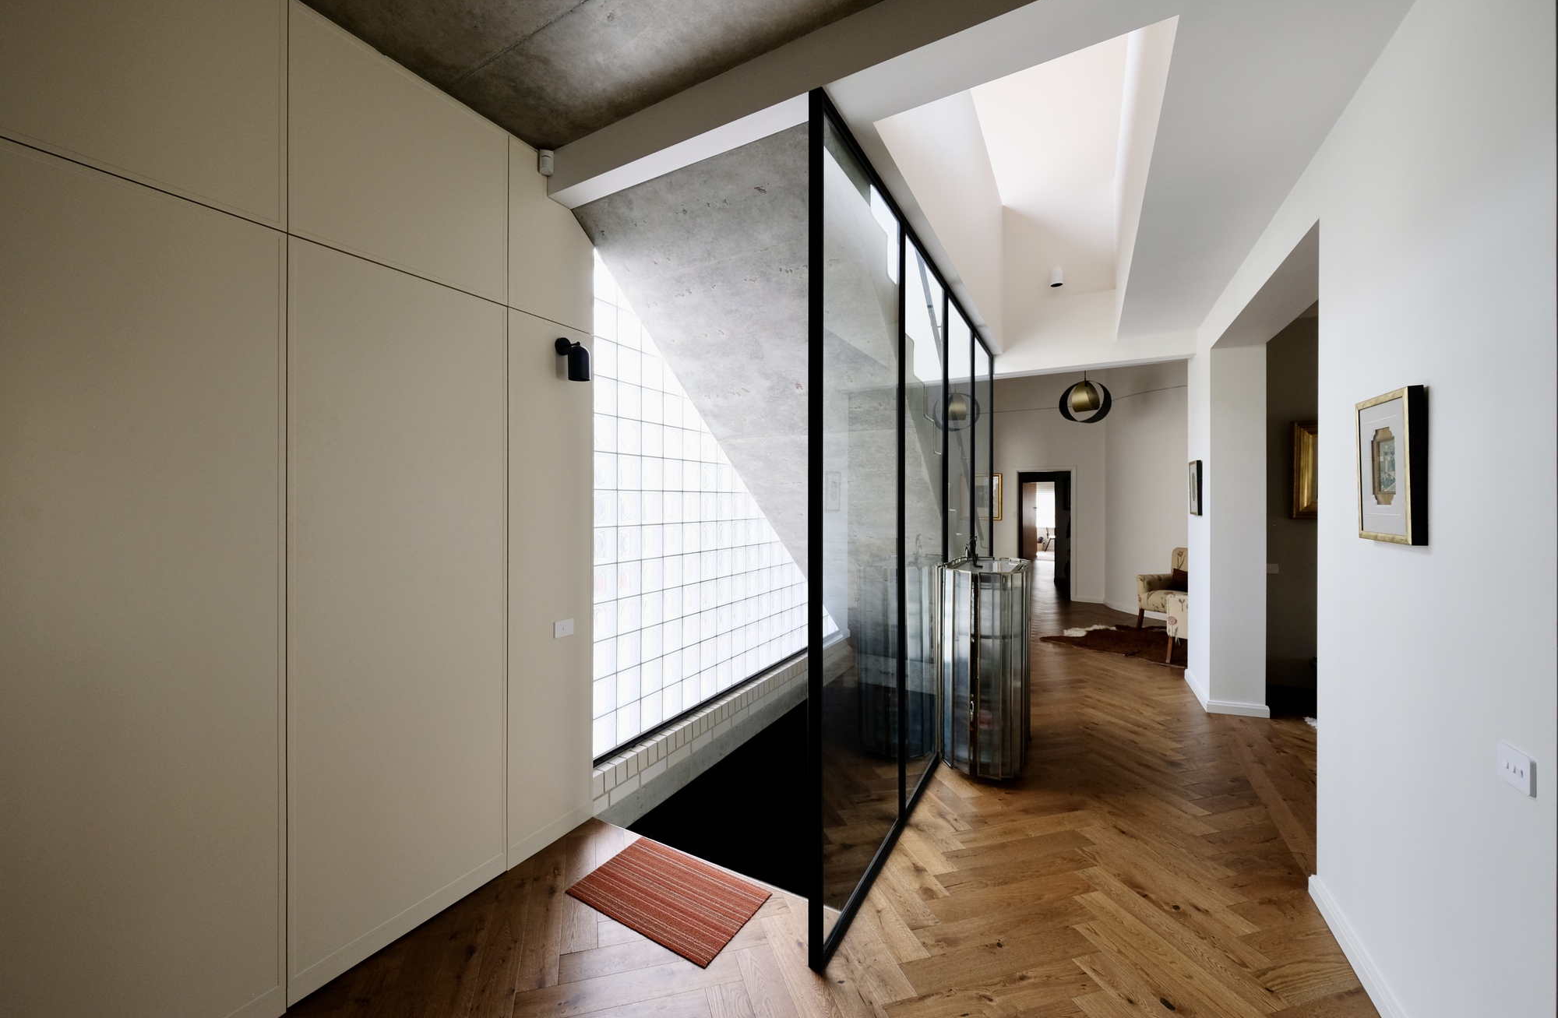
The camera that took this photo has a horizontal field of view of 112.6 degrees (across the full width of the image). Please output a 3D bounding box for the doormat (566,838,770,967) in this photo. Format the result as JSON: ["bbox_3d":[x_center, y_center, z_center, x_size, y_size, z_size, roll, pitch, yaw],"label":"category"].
[{"bbox_3d":[-0.467,1.629,2.208,0.745,0.010,0.428,0,0,30],"label":"doormat"}]

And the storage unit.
[{"bbox_3d":[1.422,1.006,3.531,0.510,1.245,0.920,0,0,30],"label":"storage unit"}]

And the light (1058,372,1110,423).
[{"bbox_3d":[4.064,-1.480,6.900,0.600,0.650,0.580,0,0,30],"label":"light"}]

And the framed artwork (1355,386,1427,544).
[{"bbox_3d":[1.953,-0.131,1.662,0.034,0.462,0.335,0,0,30],"label":"framed artwork"}]

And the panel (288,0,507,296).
[{"bbox_3d":[-1.421,-1.287,2.021,0.030,0.768,0.738,0,0,31],"label":"panel"}]

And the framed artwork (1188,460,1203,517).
[{"bbox_3d":[3.594,-0.175,4.464,0.034,0.460,0.340,0,0,30],"label":"framed artwork"}]

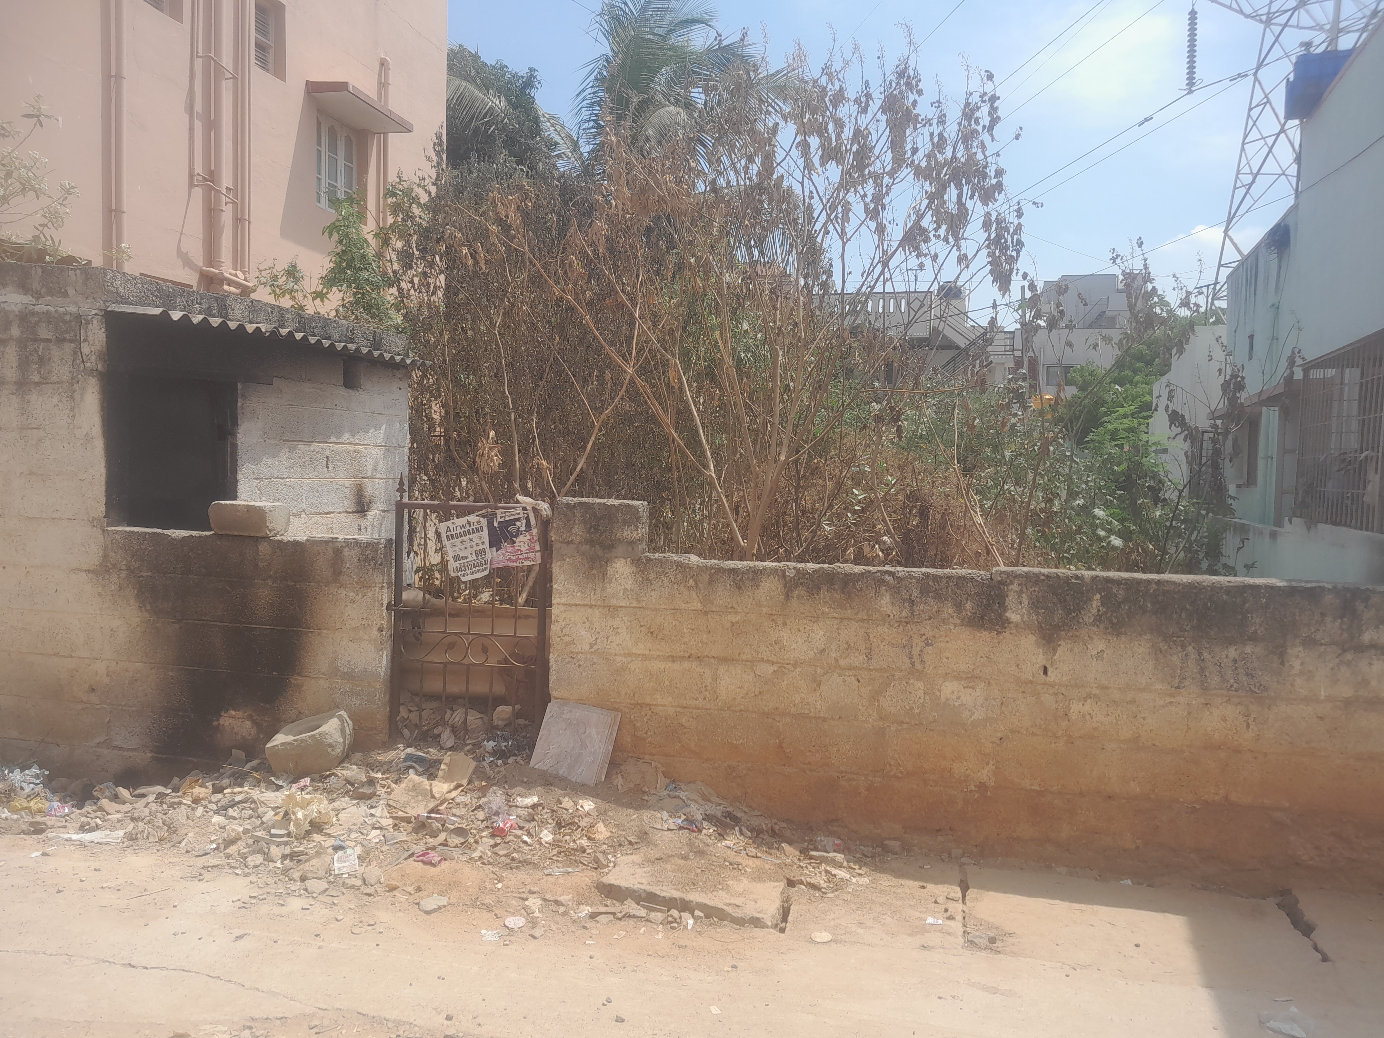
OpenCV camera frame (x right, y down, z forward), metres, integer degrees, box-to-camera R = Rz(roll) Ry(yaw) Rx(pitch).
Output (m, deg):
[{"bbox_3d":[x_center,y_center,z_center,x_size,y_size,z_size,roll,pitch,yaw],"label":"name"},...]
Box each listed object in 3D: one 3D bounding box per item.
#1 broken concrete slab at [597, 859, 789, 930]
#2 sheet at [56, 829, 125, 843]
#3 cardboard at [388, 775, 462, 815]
[{"bbox_3d":[0.016,1.359,3.927,0.632,0.075,0.450,10,3,12],"label":"broken concrete slab"},{"bbox_3d":[-2.562,1.353,4.596,0.280,0.030,0.140,0,0,4],"label":"sheet"},{"bbox_3d":[-1.135,1.152,4.502,0.268,0.060,0.227,7,20,32],"label":"cardboard"}]

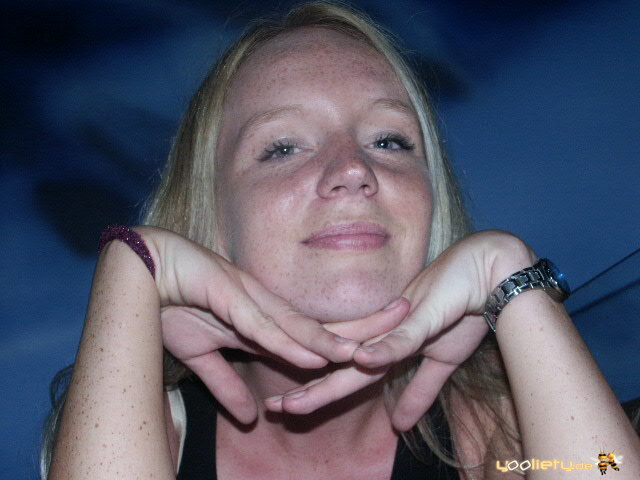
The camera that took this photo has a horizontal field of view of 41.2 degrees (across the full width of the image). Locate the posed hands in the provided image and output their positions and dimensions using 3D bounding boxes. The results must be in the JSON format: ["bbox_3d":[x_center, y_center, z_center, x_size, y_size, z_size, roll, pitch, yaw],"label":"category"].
[{"bbox_3d":[0.010,0.052,0.510,0.232,0.117,0.110,0,-6,0],"label":"posed hands"}]

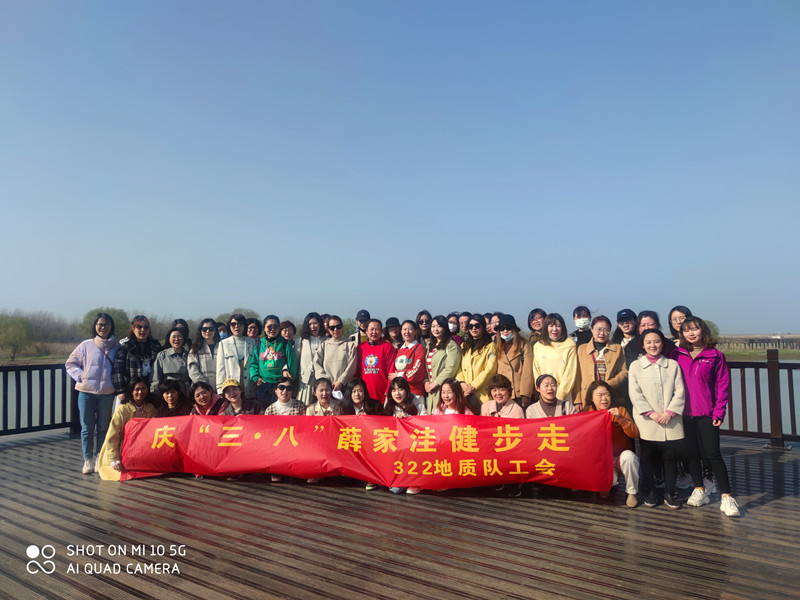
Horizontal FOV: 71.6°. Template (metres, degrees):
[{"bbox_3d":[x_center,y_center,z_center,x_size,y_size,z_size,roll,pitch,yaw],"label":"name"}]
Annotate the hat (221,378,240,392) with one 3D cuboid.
[{"bbox_3d":[-1.778,0.897,5.820,0.175,0.130,0.240,7,12,9],"label":"hat"}]

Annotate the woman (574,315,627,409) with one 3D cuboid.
[{"bbox_3d":[1.934,0.972,5.299,0.500,1.638,0.310,-1,-4,19],"label":"woman"}]

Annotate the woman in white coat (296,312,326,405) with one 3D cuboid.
[{"bbox_3d":[-0.939,0.985,5.899,0.460,1.687,0.300,1,-4,-12],"label":"woman in white coat"}]

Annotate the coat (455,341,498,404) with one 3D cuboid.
[{"bbox_3d":[0.772,0.840,5.600,0.460,0.860,0.300,-1,-4,16],"label":"coat"}]

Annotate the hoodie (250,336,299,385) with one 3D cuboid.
[{"bbox_3d":[-1.342,0.662,5.930,0.510,0.560,0.290,0,-4,-4],"label":"hoodie"}]

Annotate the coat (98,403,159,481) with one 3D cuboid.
[{"bbox_3d":[-2.810,1.399,5.720,0.570,0.800,0.460,1,-4,-10],"label":"coat"}]

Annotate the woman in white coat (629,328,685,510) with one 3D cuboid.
[{"bbox_3d":[2.289,1.027,4.950,0.490,1.560,0.360,-1,-3,7],"label":"woman in white coat"}]

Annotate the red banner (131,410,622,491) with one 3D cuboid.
[{"bbox_3d":[-0.467,1.386,5.230,4.720,0.760,0.250,-1,-4,7],"label":"red banner"}]

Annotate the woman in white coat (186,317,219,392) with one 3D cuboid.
[{"bbox_3d":[-2.139,1.025,6.047,0.470,1.627,0.300,2,-4,-22],"label":"woman in white coat"}]

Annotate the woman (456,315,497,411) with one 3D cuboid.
[{"bbox_3d":[0.789,0.983,5.599,0.460,1.654,0.310,-1,-4,19],"label":"woman"}]

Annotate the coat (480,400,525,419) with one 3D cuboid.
[{"bbox_3d":[0.970,1.217,5.250,0.440,0.560,0.380,-1,-4,8],"label":"coat"}]

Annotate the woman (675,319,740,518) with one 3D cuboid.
[{"bbox_3d":[2.663,0.970,4.860,0.560,1.660,0.420,-2,-4,25],"label":"woman"}]

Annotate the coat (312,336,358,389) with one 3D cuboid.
[{"bbox_3d":[-0.715,0.704,6.200,0.490,0.590,0.310,0,-3,-5],"label":"coat"}]

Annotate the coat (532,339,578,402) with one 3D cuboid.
[{"bbox_3d":[1.542,0.698,5.467,0.470,0.650,0.300,-1,-4,14],"label":"coat"}]

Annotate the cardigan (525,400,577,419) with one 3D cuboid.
[{"bbox_3d":[1.378,1.147,5.017,0.480,0.530,0.350,-1,-4,12],"label":"cardigan"}]

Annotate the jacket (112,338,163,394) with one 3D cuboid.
[{"bbox_3d":[-2.852,0.756,6.014,0.540,0.680,0.330,2,-4,-25],"label":"jacket"}]

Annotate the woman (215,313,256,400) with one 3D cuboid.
[{"bbox_3d":[-1.765,0.994,5.950,0.480,1.680,0.320,0,-4,-6],"label":"woman"}]

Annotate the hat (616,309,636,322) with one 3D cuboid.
[{"bbox_3d":[2.389,0.163,5.852,0.200,0.150,0.260,-1,-4,17],"label":"hat"}]

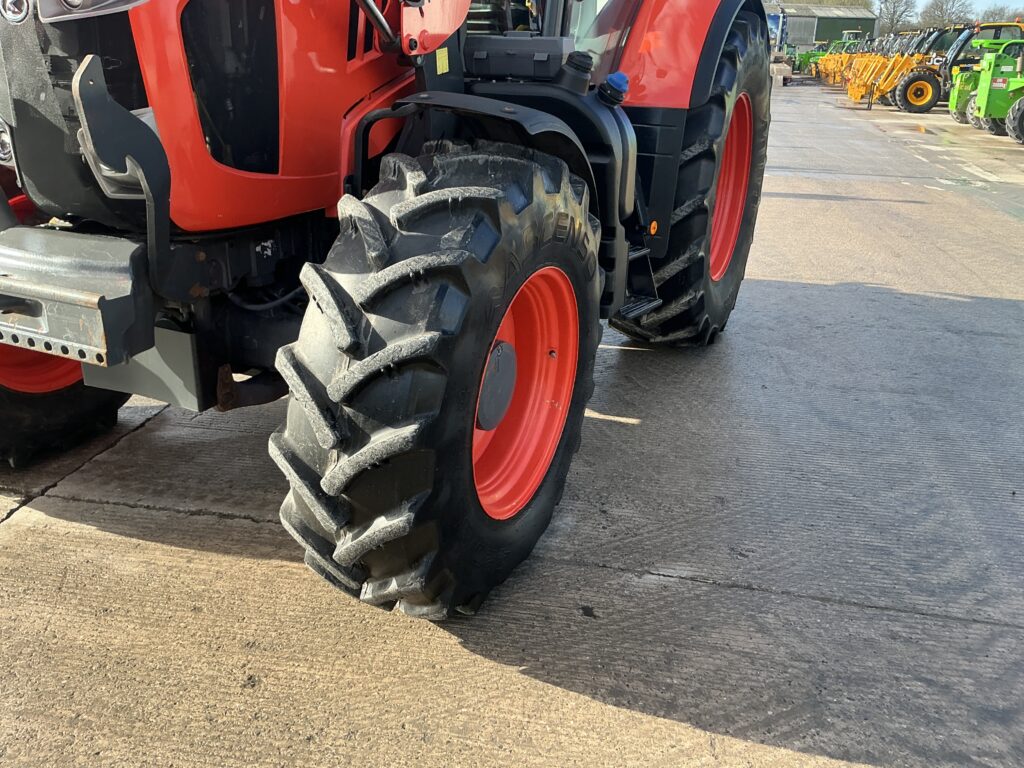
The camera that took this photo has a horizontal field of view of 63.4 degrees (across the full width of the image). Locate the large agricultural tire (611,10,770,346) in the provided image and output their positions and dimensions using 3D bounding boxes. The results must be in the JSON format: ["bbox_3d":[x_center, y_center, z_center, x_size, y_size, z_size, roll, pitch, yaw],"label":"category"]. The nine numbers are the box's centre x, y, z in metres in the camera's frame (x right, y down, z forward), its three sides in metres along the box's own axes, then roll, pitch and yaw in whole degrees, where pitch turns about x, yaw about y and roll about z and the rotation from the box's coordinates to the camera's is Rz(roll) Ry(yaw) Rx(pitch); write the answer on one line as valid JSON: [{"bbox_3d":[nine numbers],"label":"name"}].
[{"bbox_3d":[1.008,-1.140,4.684,0.610,1.770,1.790,11,25,22],"label":"large agricultural tire"}]

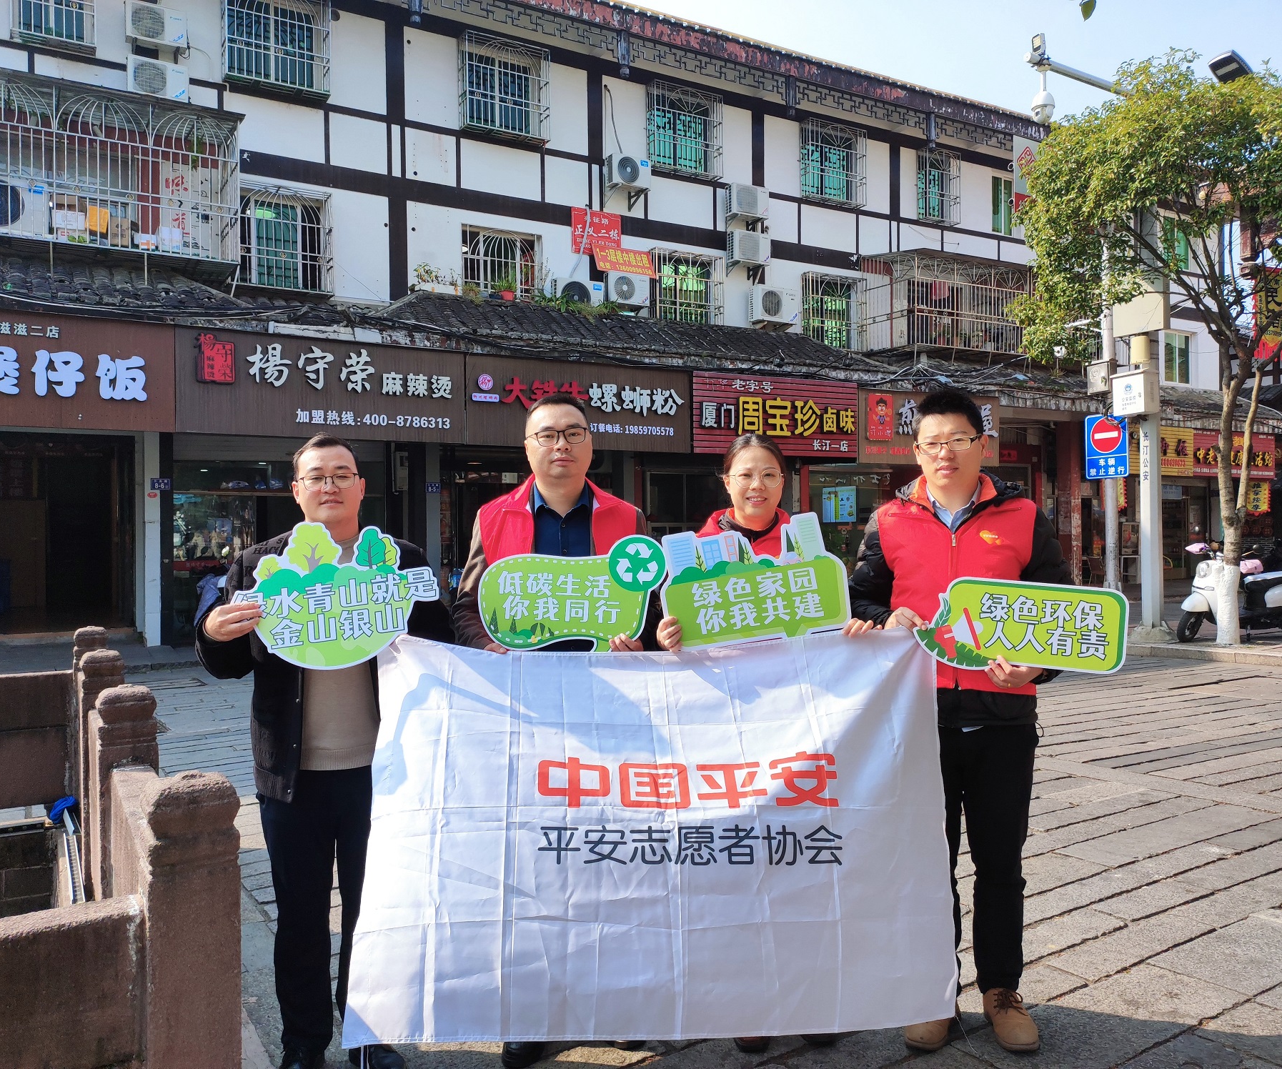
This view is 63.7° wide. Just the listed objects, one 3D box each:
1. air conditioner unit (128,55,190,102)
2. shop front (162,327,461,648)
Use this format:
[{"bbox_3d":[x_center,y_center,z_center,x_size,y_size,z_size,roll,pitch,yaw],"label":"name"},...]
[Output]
[{"bbox_3d":[-6.596,-6.167,14.097,0.741,0.490,0.290,0,0,-29],"label":"air conditioner unit"},{"bbox_3d":[-3.883,-0.565,12.698,3.470,3.578,0.500,0,0,-30],"label":"shop front"}]

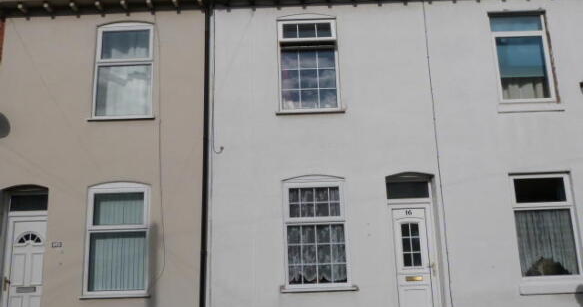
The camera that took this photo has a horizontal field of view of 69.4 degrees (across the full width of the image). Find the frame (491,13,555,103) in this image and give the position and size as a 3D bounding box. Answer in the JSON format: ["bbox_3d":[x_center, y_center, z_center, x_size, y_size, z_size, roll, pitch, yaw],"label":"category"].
[{"bbox_3d":[4.000,-1.658,7.350,0.955,1.651,0.080,-2,-10,0],"label":"frame"}]

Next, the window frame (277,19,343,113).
[{"bbox_3d":[0.308,-1.532,7.345,1.031,1.691,0.080,-2,-10,0],"label":"window frame"}]

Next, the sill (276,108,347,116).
[{"bbox_3d":[0.316,-0.662,6.877,1.116,0.064,0.120,-2,-10,1],"label":"sill"}]

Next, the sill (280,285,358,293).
[{"bbox_3d":[0.427,2.055,6.379,1.166,0.069,0.130,-2,-10,1],"label":"sill"}]

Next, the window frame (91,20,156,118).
[{"bbox_3d":[-2.795,-1.401,7.139,1.021,1.729,0.100,-2,-10,1],"label":"window frame"}]

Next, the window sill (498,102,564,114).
[{"bbox_3d":[3.853,-0.730,6.824,1.040,0.136,0.120,-2,-10,1],"label":"window sill"}]

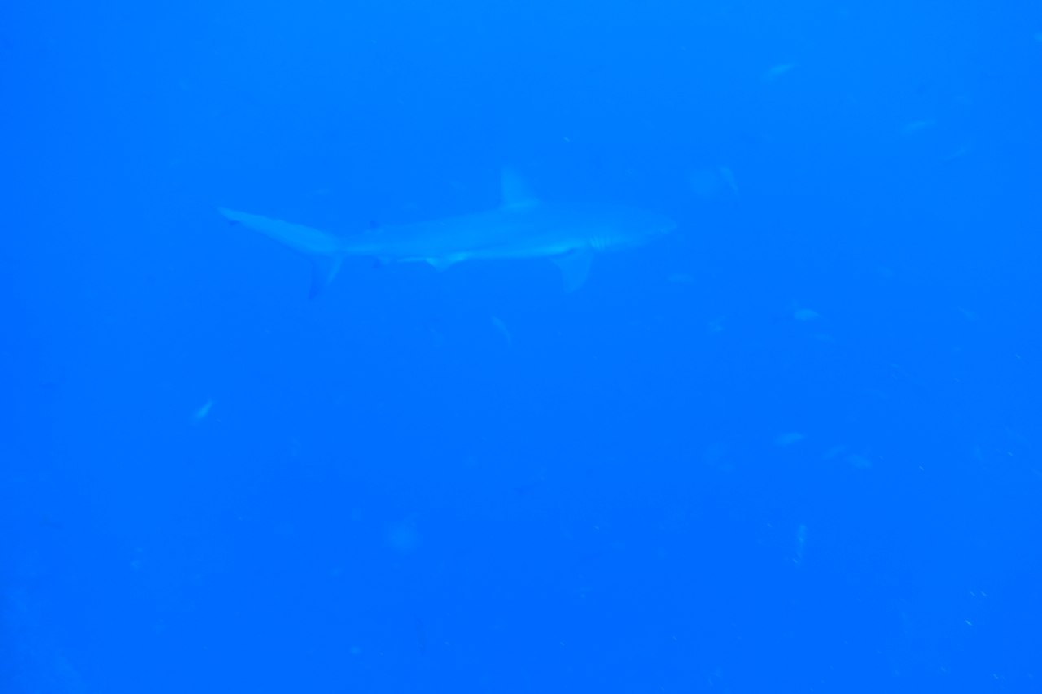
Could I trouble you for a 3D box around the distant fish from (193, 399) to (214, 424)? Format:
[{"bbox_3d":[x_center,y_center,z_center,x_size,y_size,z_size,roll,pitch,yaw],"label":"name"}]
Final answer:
[{"bbox_3d":[-1.622,0.328,6.200,0.054,0.184,0.029,44,15,8],"label":"distant fish"}]

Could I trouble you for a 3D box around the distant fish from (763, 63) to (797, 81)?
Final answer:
[{"bbox_3d":[1.340,-1.431,6.300,0.209,0.055,0.031,-23,4,6],"label":"distant fish"}]

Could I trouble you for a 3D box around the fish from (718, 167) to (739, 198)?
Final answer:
[{"bbox_3d":[1.112,-0.879,6.500,0.057,0.206,0.031,-35,-10,24],"label":"fish"}]

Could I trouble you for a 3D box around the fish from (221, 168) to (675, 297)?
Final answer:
[{"bbox_3d":[-0.312,-0.491,5.200,1.950,0.530,0.620,-1,6,-7],"label":"fish"}]

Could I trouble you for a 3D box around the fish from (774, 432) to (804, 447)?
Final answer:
[{"bbox_3d":[1.439,0.492,6.500,0.175,0.061,0.030,-12,5,6],"label":"fish"}]

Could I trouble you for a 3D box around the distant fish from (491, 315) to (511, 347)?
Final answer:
[{"bbox_3d":[-0.107,-0.083,6.500,0.048,0.202,0.030,-39,-6,17],"label":"distant fish"}]

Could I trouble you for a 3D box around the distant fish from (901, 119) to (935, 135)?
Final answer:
[{"bbox_3d":[2.122,-1.175,6.500,0.197,0.052,0.030,-18,4,6],"label":"distant fish"}]

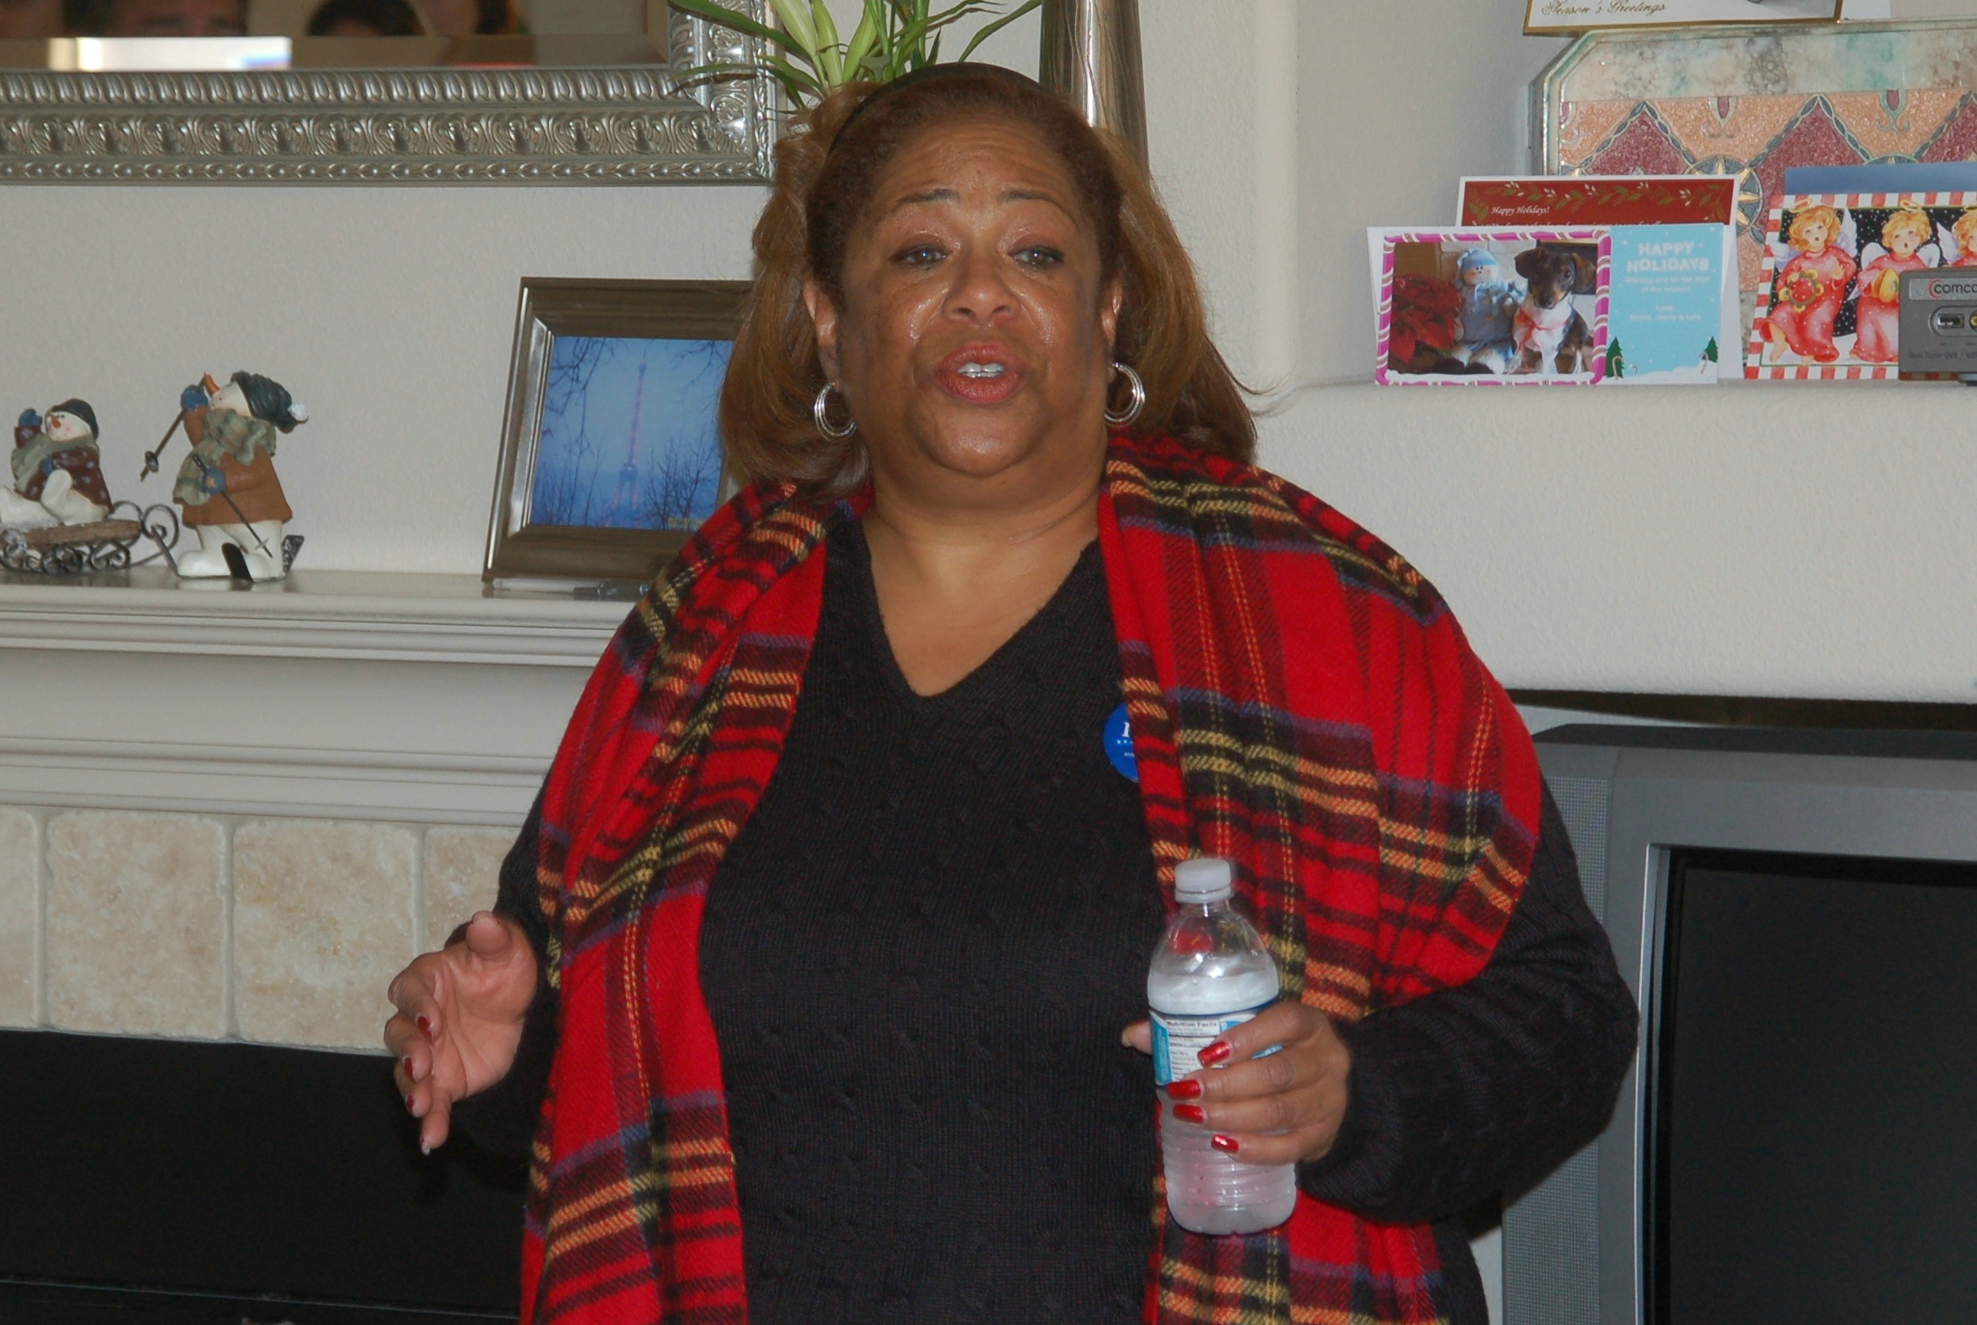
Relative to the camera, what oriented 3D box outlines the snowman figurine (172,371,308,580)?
[{"bbox_3d":[-0.517,-0.127,4.430,0.098,0.142,0.075,-2,5,-28],"label":"snowman figurine"}]

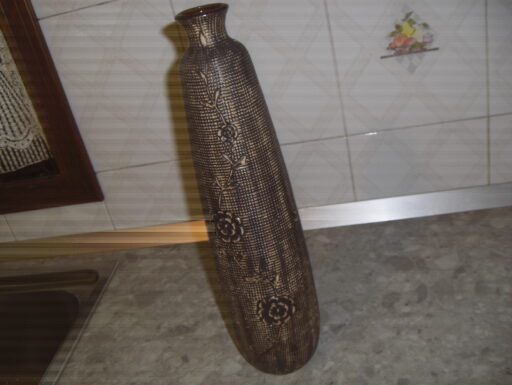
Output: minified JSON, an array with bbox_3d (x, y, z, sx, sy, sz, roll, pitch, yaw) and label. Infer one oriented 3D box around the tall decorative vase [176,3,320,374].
[{"bbox_3d":[-0.006,0.018,0.583,0.104,0.408,0.104,-14,28,-1],"label":"tall decorative vase"}]

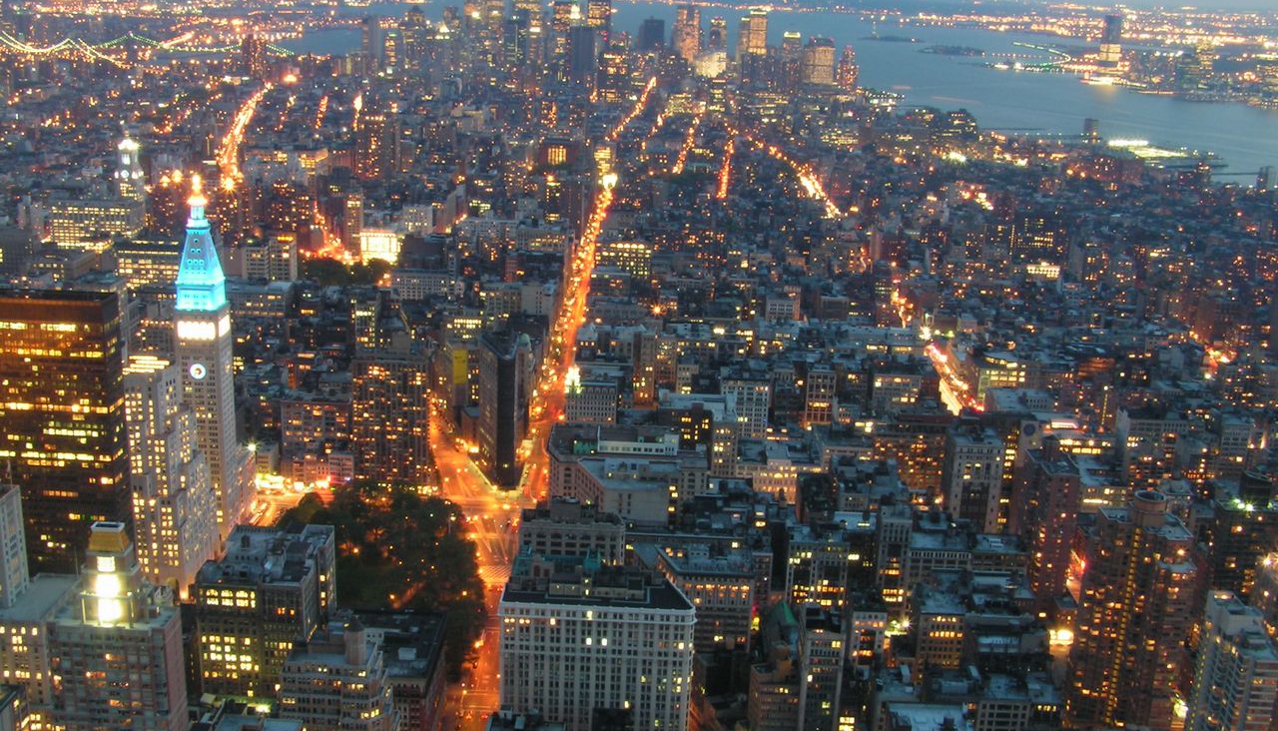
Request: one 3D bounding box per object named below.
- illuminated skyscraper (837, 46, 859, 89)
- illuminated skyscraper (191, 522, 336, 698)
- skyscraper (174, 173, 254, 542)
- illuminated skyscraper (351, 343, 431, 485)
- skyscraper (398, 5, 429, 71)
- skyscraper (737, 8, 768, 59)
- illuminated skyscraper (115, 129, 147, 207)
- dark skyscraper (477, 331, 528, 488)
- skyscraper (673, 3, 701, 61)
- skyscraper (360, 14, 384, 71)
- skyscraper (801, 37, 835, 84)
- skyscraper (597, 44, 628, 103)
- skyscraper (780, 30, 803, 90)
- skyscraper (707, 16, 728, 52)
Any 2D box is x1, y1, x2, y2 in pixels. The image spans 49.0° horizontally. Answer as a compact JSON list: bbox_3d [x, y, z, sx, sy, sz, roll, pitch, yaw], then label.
[{"bbox_3d":[618.900,-869.600,4150.700,60.000,124.000,42.000,2,16,0],"label":"illuminated skyscraper"},{"bbox_3d":[-161.200,117.340,618.280,43.000,78.000,60.000,2,16,1],"label":"illuminated skyscraper"},{"bbox_3d":[-249.300,-4.900,806.000,26.000,211.000,25.000,2,16,0],"label":"skyscraper"},{"bbox_3d":[-158.450,29.550,916.660,49.000,87.000,30.000,2,16,1],"label":"illuminated skyscraper"},{"bbox_3d":[-770.170,-1134.480,4820.310,72.000,179.000,65.000,3,16,1],"label":"skyscraper"},{"bbox_3d":[367.920,-1007.760,4437.160,62.000,225.000,56.000,1,16,-2],"label":"skyscraper"},{"bbox_3d":[-558.110,-190.160,1539.140,28.000,141.000,28.000,2,16,1],"label":"illuminated skyscraper"},{"bbox_3d":[-92.350,30.030,923.750,31.000,87.000,58.000,2,16,1],"label":"dark skyscraper"},{"bbox_3d":[152.200,-1001.700,4364.900,80.000,226.000,50.000,1,16,-3],"label":"skyscraper"},{"bbox_3d":[-797.700,-951.400,4190.300,46.000,166.000,46.000,-11,20,-37],"label":"skyscraper"},{"bbox_3d":[477.930,-776.860,3720.870,61.000,177.000,58.000,-2,16,-16],"label":"skyscraper"},{"bbox_3d":[-62.200,-723.000,3494.900,76.000,152.000,60.000,2,16,0],"label":"skyscraper"},{"bbox_3d":[475.400,-955.500,4379.800,62.000,154.000,62.000,1,16,-3],"label":"skyscraper"},{"bbox_3d":[268.200,-1084.100,4769.400,58.000,177.000,58.000,1,16,-3],"label":"skyscraper"}]

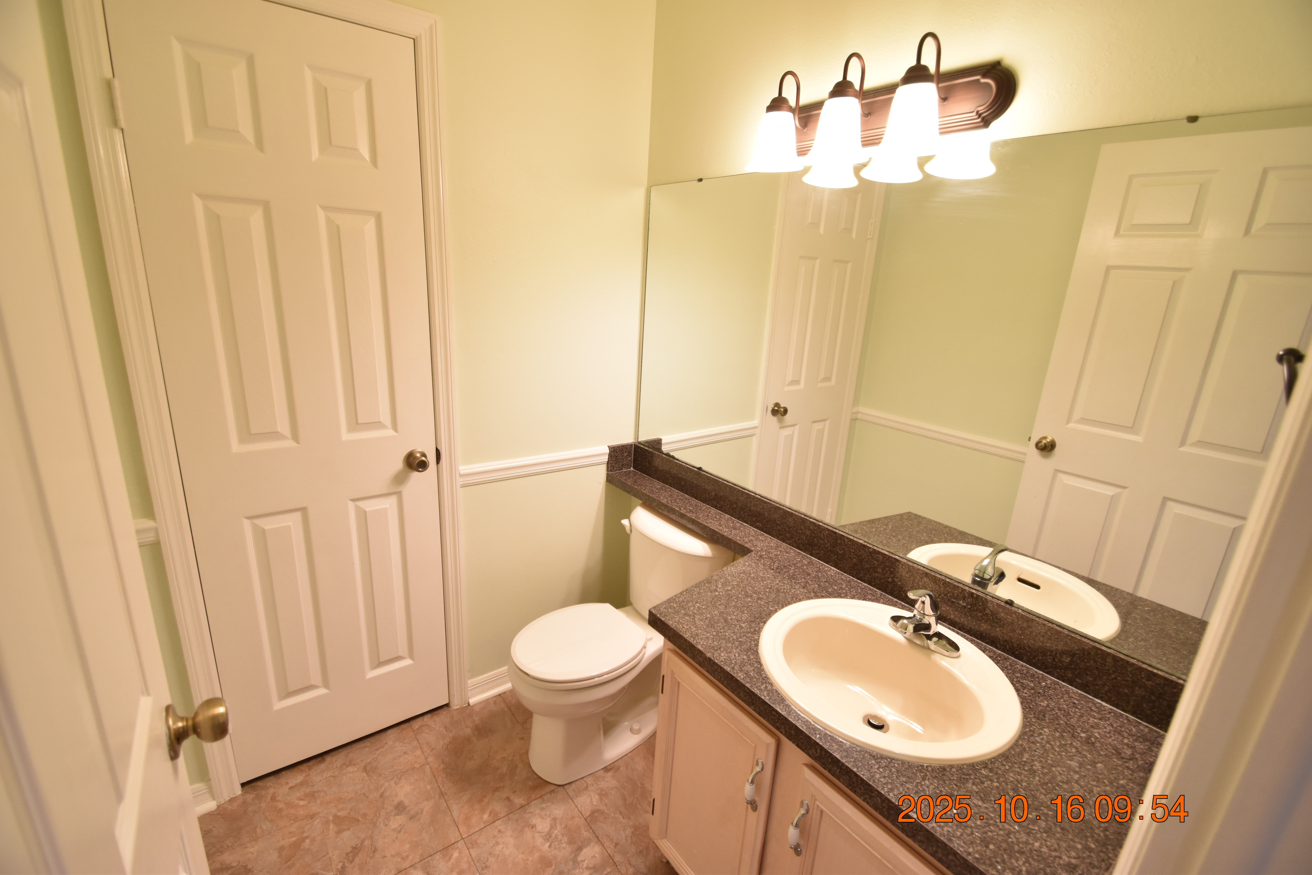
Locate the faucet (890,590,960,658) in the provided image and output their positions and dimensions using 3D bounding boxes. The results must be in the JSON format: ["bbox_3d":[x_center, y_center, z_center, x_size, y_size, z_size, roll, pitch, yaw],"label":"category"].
[{"bbox_3d":[0.556,0.380,1.153,0.153,0.144,0.156,-9,20,-37],"label":"faucet"}]

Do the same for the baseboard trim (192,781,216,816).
[{"bbox_3d":[-1.264,1.002,1.518,0.070,0.099,0.020,-9,20,-37],"label":"baseboard trim"}]

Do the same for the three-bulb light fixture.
[{"bbox_3d":[0.433,-0.726,1.216,0.175,0.237,0.631,-9,20,-37],"label":"three-bulb light fixture"}]

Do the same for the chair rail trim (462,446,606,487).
[{"bbox_3d":[-0.409,0.100,1.924,0.558,0.067,0.022,-8,19,-37],"label":"chair rail trim"}]

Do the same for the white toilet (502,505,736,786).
[{"bbox_3d":[-0.148,0.670,1.805,0.690,0.732,0.438,-9,20,-37],"label":"white toilet"}]

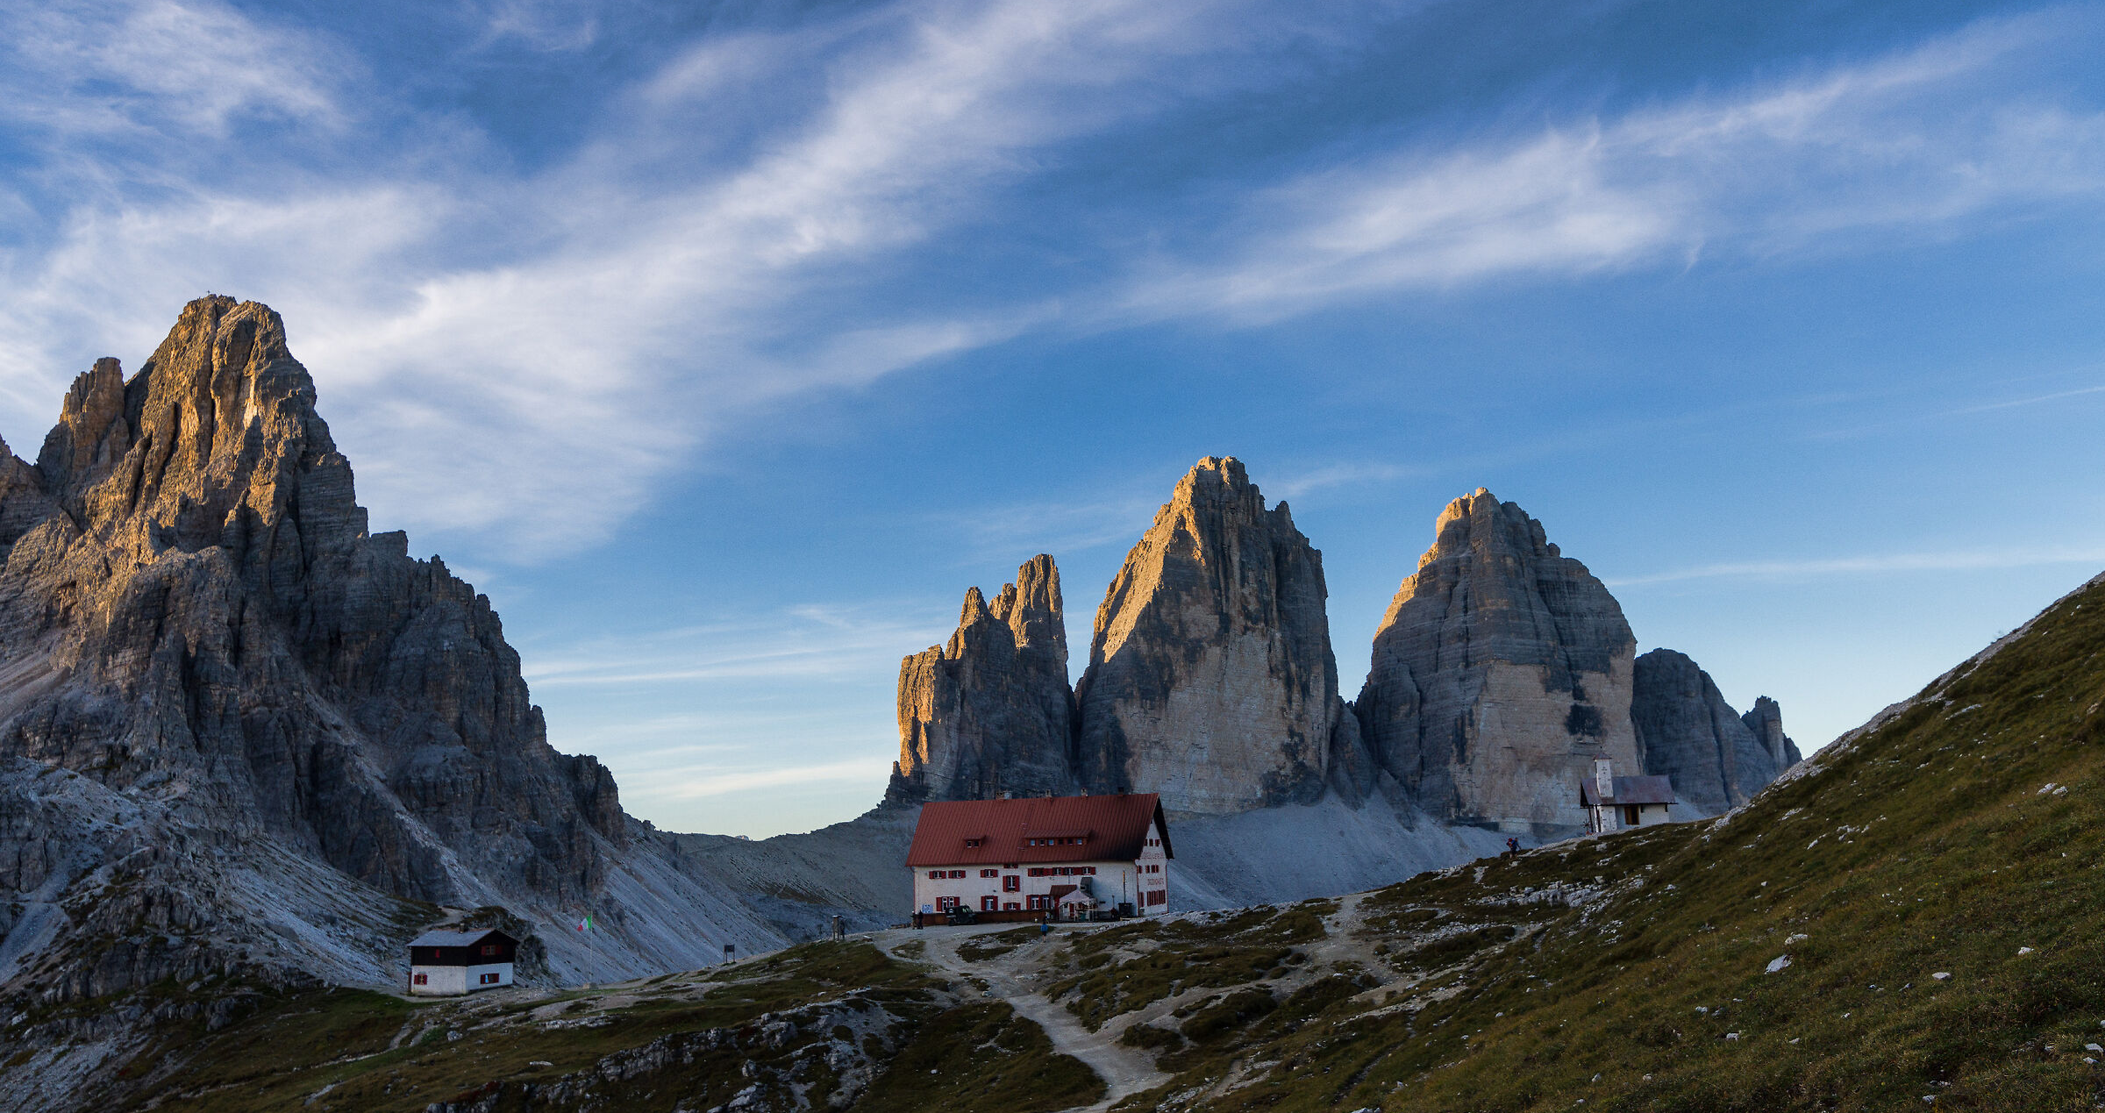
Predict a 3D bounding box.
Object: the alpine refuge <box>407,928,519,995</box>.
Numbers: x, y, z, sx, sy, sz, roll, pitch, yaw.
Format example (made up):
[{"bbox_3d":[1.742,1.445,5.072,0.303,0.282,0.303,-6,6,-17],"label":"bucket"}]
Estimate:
[{"bbox_3d":[-60.461,41.325,143.979,9.231,6.038,6.410,-8,-14,28],"label":"alpine refuge"}]

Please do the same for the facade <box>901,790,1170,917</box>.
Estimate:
[{"bbox_3d":[-1.321,31.641,148.291,26.517,12.105,11.828,-6,-13,20],"label":"facade"}]

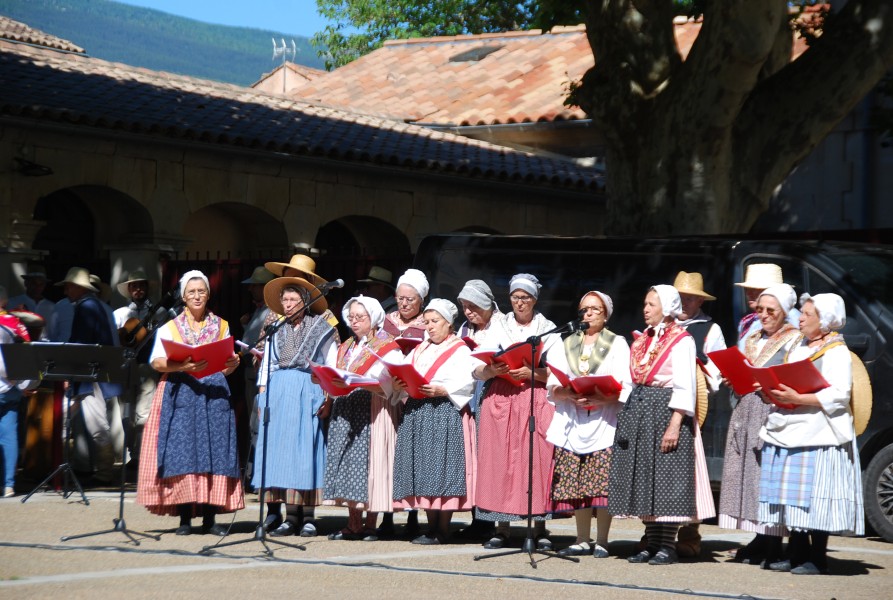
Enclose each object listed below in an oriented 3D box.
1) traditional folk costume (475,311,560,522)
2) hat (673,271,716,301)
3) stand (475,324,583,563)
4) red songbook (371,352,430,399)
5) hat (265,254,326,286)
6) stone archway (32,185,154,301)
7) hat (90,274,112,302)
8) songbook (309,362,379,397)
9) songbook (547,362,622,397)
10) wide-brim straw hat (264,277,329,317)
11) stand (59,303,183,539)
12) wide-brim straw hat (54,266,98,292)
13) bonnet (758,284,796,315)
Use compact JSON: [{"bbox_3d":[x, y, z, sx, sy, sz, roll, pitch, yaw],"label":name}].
[{"bbox_3d":[0.427,0.701,21.250,0.520,1.280,0.470,2,0,12],"label":"traditional folk costume"},{"bbox_3d":[1.463,-0.081,21.300,0.330,0.150,0.350,6,1,0],"label":"hat"},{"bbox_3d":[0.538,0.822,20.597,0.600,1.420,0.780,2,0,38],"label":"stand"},{"bbox_3d":[-0.294,0.454,21.650,0.370,0.110,0.300,0,-41,30],"label":"red songbook"},{"bbox_3d":[-0.937,-0.185,22.200,0.420,0.140,0.410,27,-16,-37],"label":"hat"},{"bbox_3d":[-3.271,0.270,30.461,0.600,2.480,1.660,-1,-2,33],"label":"stone archway"},{"bbox_3d":[-2.803,-0.102,27.800,0.350,0.140,0.360,5,3,23],"label":"hat"},{"bbox_3d":[-0.598,0.481,21.100,0.440,0.140,0.300,16,-18,25],"label":"songbook"},{"bbox_3d":[0.810,0.508,20.500,0.440,0.120,0.310,18,-25,34],"label":"songbook"},{"bbox_3d":[-0.914,-0.034,21.660,0.410,0.140,0.410,5,-33,13],"label":"wide-brim straw hat"},{"bbox_3d":[-1.883,0.736,21.354,0.600,1.430,0.780,2,0,33],"label":"stand"},{"bbox_3d":[-2.913,-0.161,27.800,0.370,0.170,0.340,8,-2,-22],"label":"wide-brim straw hat"},{"bbox_3d":[1.974,0.003,21.050,0.190,0.190,0.220,2,0,38],"label":"bonnet"}]

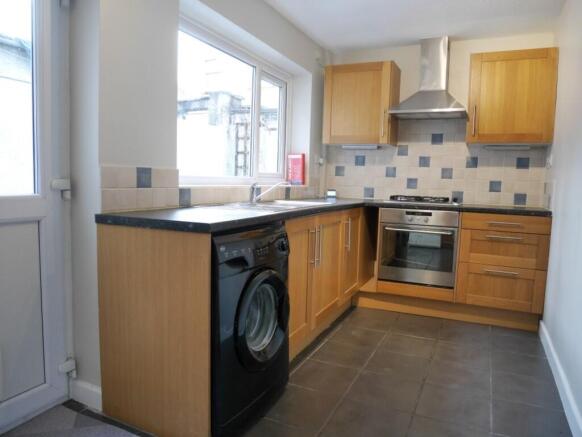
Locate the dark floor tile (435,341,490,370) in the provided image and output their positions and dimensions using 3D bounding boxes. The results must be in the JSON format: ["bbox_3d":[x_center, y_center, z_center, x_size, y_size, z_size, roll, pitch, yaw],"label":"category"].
[{"bbox_3d":[1.073,0.859,2.540,0.332,0.012,0.333,3,5,26],"label":"dark floor tile"}]

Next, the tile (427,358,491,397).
[{"bbox_3d":[0.952,0.902,2.293,0.335,0.010,0.342,4,5,26],"label":"tile"}]

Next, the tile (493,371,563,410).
[{"bbox_3d":[1.252,0.922,2.160,0.335,0.010,0.342,4,5,26],"label":"tile"}]

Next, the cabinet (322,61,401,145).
[{"bbox_3d":[0.657,-1.035,3.783,0.610,0.712,0.324,4,5,23],"label":"cabinet"}]

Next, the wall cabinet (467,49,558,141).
[{"bbox_3d":[1.784,-0.964,3.312,0.600,0.712,0.324,4,5,23],"label":"wall cabinet"}]

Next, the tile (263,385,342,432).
[{"bbox_3d":[0.040,0.896,1.928,0.338,0.012,0.333,3,5,26],"label":"tile"}]

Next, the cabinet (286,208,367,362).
[{"bbox_3d":[0.041,0.312,2.851,0.560,0.760,1.540,4,5,23],"label":"cabinet"}]

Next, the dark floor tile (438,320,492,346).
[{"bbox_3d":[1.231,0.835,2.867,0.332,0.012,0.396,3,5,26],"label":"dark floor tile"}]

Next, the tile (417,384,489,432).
[{"bbox_3d":[0.784,0.903,1.940,0.332,0.012,0.333,3,5,26],"label":"tile"}]

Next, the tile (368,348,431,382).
[{"bbox_3d":[0.650,0.882,2.432,0.335,0.010,0.342,4,5,26],"label":"tile"}]

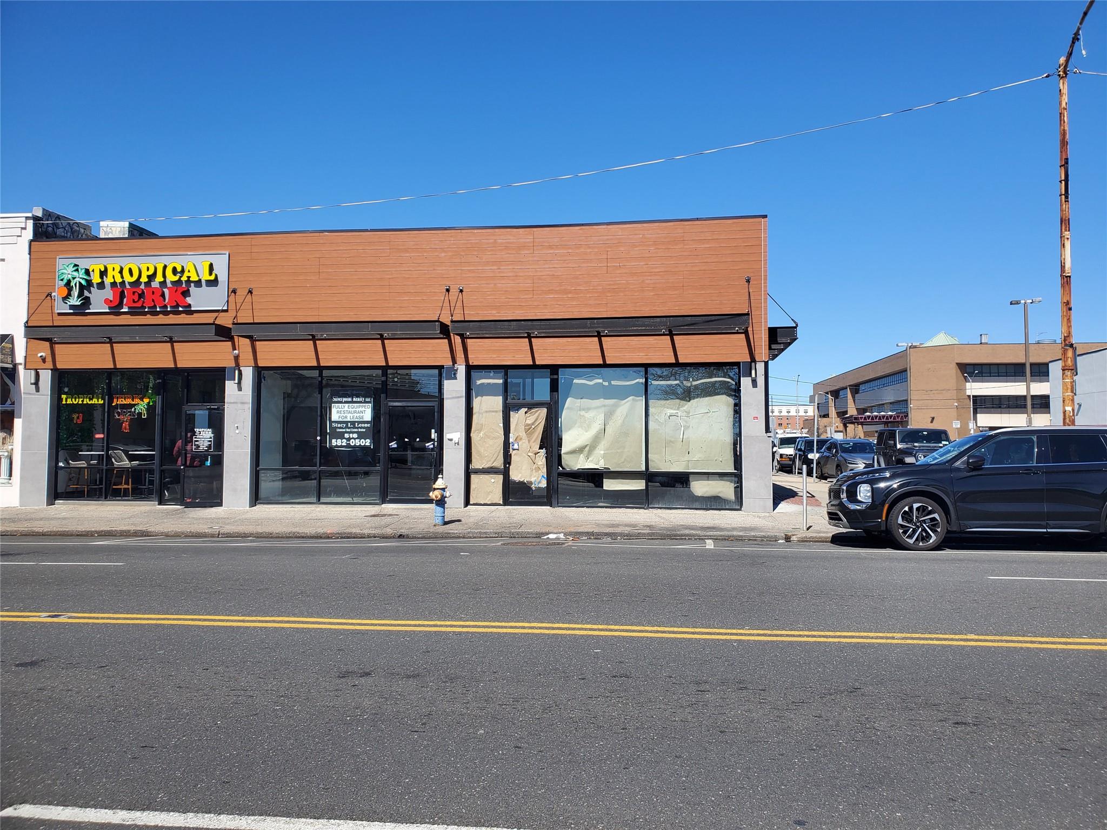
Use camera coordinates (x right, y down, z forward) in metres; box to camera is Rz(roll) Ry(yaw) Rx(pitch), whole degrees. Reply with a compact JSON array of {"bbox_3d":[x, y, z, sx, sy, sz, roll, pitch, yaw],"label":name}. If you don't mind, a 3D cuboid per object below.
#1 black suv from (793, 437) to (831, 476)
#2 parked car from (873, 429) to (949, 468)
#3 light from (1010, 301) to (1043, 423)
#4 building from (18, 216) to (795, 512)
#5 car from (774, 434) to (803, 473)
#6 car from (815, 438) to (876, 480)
[{"bbox_3d":[12.428,2.014,39.500,1.920,1.800,4.750,0,-3,7],"label":"black suv"},{"bbox_3d":[11.189,1.362,25.400,1.870,1.830,4.200,0,-3,7],"label":"parked car"},{"bbox_3d":[20.446,-1.104,35.809,1.300,7.799,0.400,-1,-3,20],"label":"light"},{"bbox_3d":[-2.794,-0.699,24.409,16.822,5.962,14.000,0,-3,7],"label":"building"},{"bbox_3d":[12.979,2.150,46.300,2.020,2.100,5.600,0,-3,6],"label":"car"},{"bbox_3d":[12.148,1.853,34.300,1.870,1.650,4.660,0,-3,4],"label":"car"}]

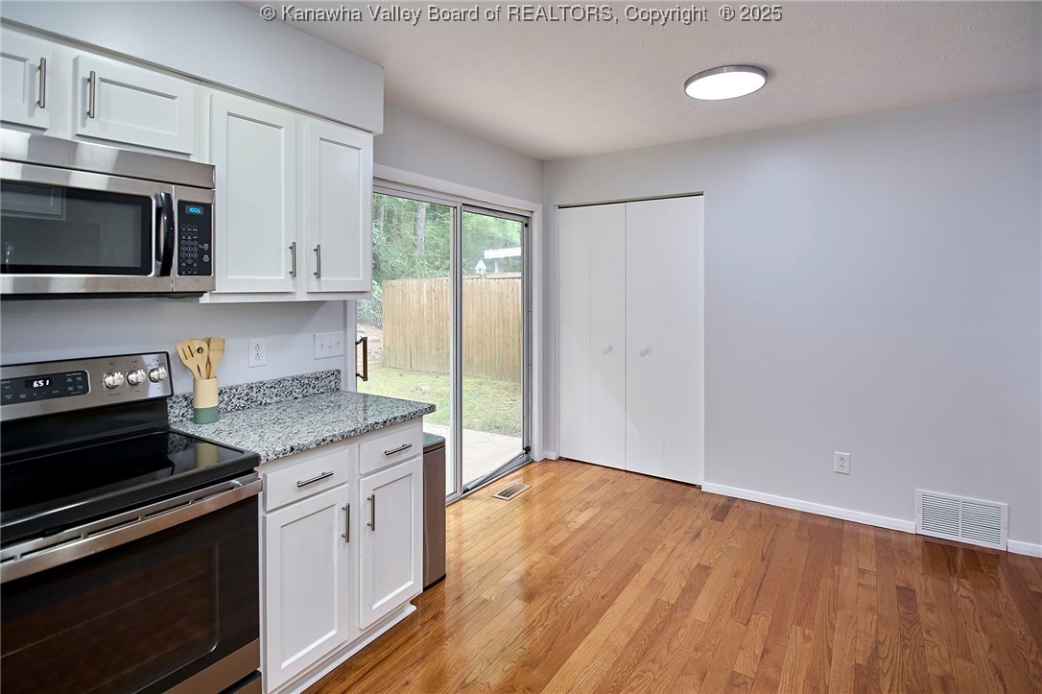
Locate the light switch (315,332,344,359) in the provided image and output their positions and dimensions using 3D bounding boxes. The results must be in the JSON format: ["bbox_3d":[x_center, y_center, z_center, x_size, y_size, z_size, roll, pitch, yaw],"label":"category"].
[{"bbox_3d":[-0.943,-0.009,2.429,0.009,0.122,0.171,5,8,34],"label":"light switch"}]

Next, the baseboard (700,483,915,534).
[{"bbox_3d":[1.797,1.023,3.188,1.190,0.068,0.016,5,8,34],"label":"baseboard"}]

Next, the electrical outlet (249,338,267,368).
[{"bbox_3d":[-1.140,0.024,2.136,0.010,0.122,0.077,5,8,34],"label":"electrical outlet"}]

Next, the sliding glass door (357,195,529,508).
[{"bbox_3d":[-0.391,0.045,3.336,0.090,1.980,1.725,5,8,34],"label":"sliding glass door"}]

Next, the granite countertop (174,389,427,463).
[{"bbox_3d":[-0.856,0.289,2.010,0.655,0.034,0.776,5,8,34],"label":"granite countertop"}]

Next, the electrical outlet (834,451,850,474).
[{"bbox_3d":[1.980,0.720,3.031,0.079,0.127,0.010,5,8,34],"label":"electrical outlet"}]

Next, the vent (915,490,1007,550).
[{"bbox_3d":[2.449,0.968,2.741,0.380,0.264,0.016,5,8,34],"label":"vent"}]

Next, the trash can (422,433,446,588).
[{"bbox_3d":[-0.590,0.807,2.437,0.395,0.690,0.223,5,8,34],"label":"trash can"}]

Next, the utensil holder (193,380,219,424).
[{"bbox_3d":[-1.212,0.206,1.890,0.082,0.162,0.082,5,8,34],"label":"utensil holder"}]

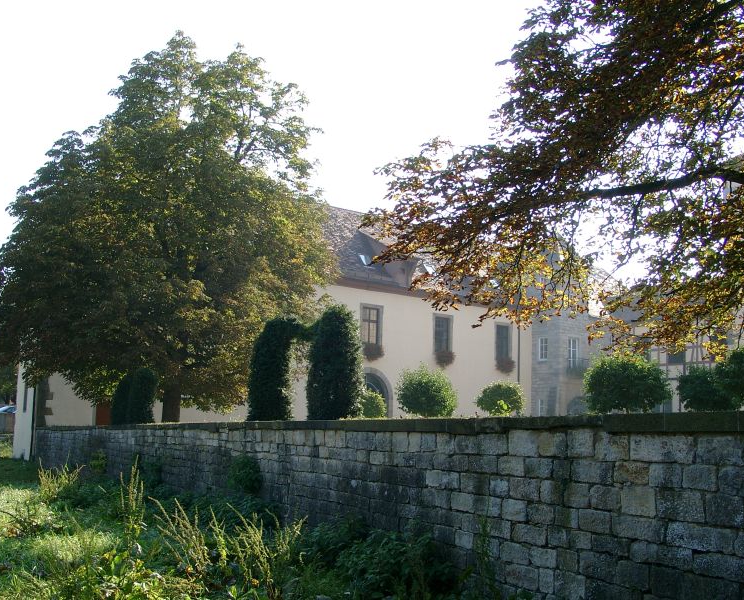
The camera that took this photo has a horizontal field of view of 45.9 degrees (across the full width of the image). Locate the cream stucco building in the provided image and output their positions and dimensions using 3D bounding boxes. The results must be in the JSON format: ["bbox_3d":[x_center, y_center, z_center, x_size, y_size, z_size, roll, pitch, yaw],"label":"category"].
[{"bbox_3d":[-4.307,1.342,44.662,26.733,12.800,8.500,7,-10,-36],"label":"cream stucco building"}]

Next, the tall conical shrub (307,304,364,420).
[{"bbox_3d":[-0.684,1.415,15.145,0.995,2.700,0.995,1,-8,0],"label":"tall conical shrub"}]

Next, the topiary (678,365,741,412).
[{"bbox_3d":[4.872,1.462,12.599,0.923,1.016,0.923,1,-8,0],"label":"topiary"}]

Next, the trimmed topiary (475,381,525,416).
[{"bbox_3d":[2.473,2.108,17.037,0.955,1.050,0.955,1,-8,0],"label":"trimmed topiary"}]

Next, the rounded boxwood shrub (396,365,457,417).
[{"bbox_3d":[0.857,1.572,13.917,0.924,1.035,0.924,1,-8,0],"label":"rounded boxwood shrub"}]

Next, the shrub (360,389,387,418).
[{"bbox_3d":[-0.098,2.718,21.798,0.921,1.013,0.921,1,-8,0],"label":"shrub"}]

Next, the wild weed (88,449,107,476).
[{"bbox_3d":[-6.877,4.046,22.000,0.451,0.651,0.426,1,-8,0],"label":"wild weed"}]

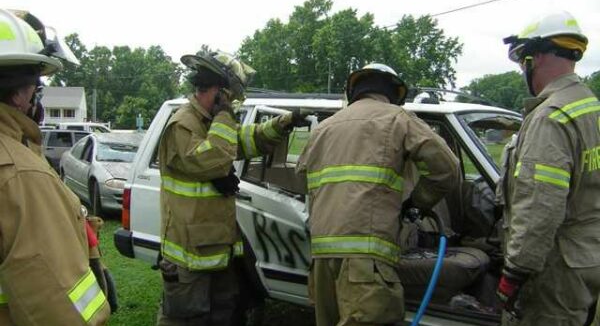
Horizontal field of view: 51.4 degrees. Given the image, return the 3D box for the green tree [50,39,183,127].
[{"bbox_3d":[-23.526,-9.551,80.000,16.000,13.500,10.000,1,3,0],"label":"green tree"}]

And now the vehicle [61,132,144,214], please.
[{"bbox_3d":[-3.790,0.120,13.300,1.870,1.400,4.950,-1,4,-31],"label":"vehicle"}]

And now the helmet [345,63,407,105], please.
[{"bbox_3d":[0.383,-0.388,3.120,0.290,0.210,0.360,1,-19,10],"label":"helmet"}]

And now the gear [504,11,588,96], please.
[{"bbox_3d":[1.035,-0.460,2.620,0.350,0.360,0.280,4,4,42],"label":"gear"}]

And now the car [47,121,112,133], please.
[{"bbox_3d":[-9.011,-0.715,25.500,5.200,1.800,1.900,1,3,0],"label":"car"}]

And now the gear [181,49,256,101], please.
[{"bbox_3d":[-0.452,-0.480,3.420,0.390,0.230,0.290,35,-11,-23],"label":"gear"}]

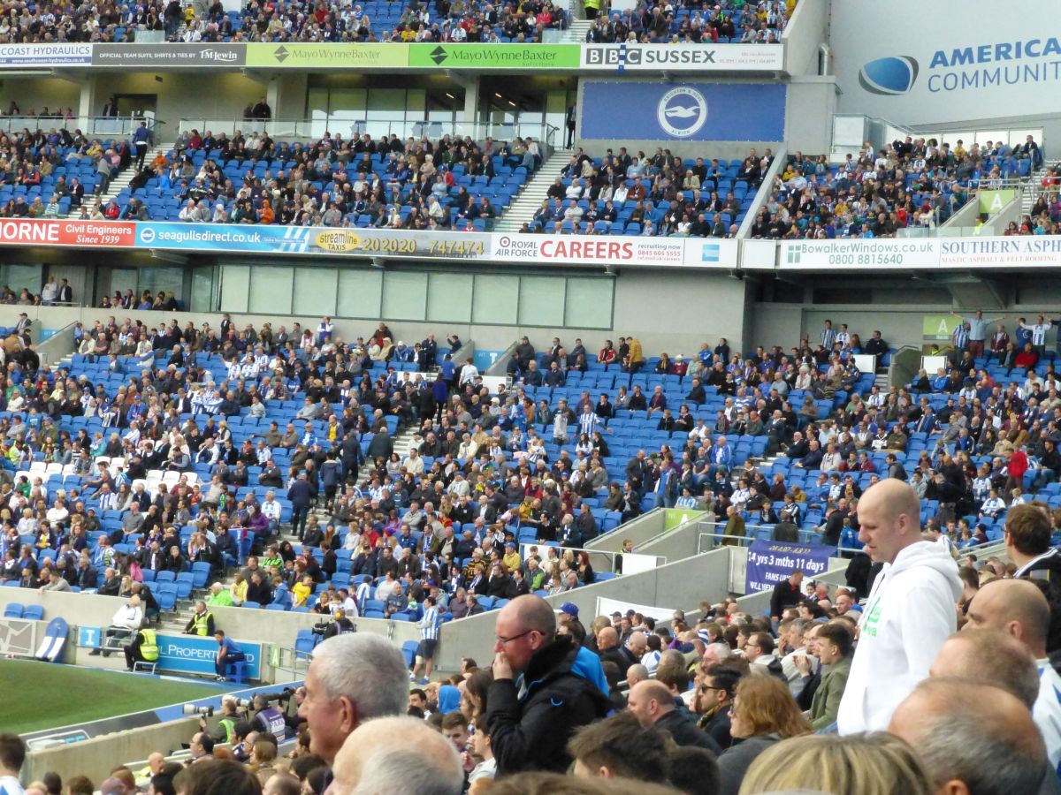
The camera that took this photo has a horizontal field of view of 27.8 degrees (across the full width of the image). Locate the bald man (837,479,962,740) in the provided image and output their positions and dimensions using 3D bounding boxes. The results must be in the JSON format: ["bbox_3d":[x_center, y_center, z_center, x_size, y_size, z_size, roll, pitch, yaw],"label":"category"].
[{"bbox_3d":[1.140,1.153,6.733,0.420,1.800,0.560,4,-1,-15],"label":"bald man"}]

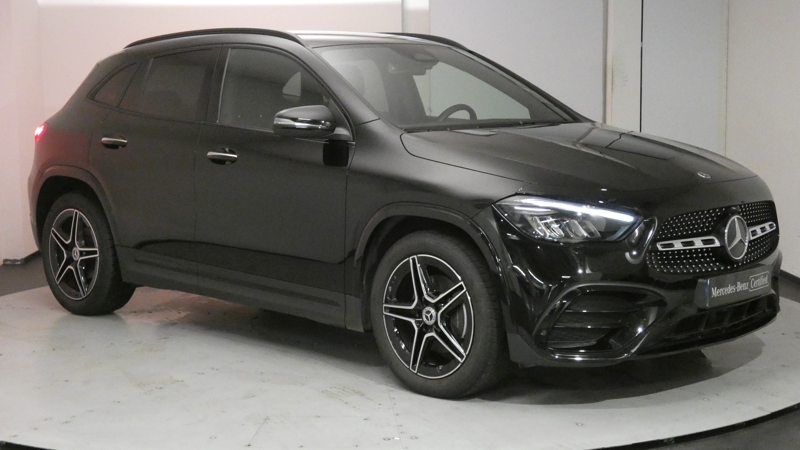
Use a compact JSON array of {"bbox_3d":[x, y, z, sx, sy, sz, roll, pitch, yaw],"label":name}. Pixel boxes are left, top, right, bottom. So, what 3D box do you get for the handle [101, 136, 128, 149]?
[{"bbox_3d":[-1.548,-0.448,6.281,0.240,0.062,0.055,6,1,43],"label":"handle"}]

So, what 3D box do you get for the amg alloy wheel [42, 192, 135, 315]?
[{"bbox_3d":[-1.811,0.157,6.719,0.715,0.715,0.240,6,9,43],"label":"amg alloy wheel"}]

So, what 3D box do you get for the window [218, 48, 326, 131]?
[{"bbox_3d":[-0.596,-0.647,5.558,0.920,0.450,0.060,6,-14,43],"label":"window"}]

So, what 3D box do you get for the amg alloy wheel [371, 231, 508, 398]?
[{"bbox_3d":[0.175,0.365,4.859,0.715,0.715,0.240,6,9,43],"label":"amg alloy wheel"}]

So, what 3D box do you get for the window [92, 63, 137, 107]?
[{"bbox_3d":[-1.627,-0.796,6.568,0.050,0.260,0.370,22,-9,-38],"label":"window"}]

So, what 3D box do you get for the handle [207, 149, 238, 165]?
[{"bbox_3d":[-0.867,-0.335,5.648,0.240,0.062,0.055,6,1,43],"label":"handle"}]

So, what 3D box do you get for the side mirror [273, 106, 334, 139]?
[{"bbox_3d":[-0.409,-0.463,5.169,0.210,0.150,0.230,6,9,43],"label":"side mirror"}]

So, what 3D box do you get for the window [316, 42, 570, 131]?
[{"bbox_3d":[0.217,-0.720,5.795,1.340,0.110,0.860,-8,38,-46],"label":"window"}]

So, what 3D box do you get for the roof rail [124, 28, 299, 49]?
[{"bbox_3d":[-1.030,-0.980,6.136,1.620,0.120,0.080,6,9,43],"label":"roof rail"}]

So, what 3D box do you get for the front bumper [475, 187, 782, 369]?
[{"bbox_3d":[1.163,0.195,5.013,0.660,0.620,1.800,6,9,43],"label":"front bumper"}]

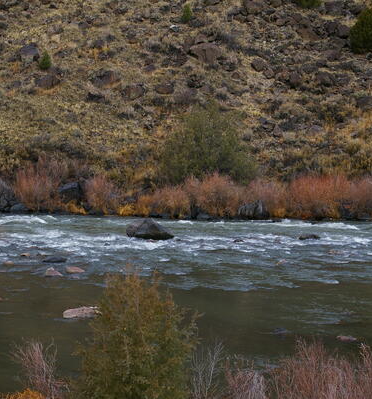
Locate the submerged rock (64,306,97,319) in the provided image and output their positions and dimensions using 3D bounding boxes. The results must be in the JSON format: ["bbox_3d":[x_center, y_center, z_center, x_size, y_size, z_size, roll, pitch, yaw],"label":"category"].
[{"bbox_3d":[-3.187,3.490,34.186,1.181,0.340,0.768,0,6,0],"label":"submerged rock"}]

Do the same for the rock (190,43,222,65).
[{"bbox_3d":[1.424,-10.664,81.500,2.484,1.595,1.863,0,5,0],"label":"rock"}]

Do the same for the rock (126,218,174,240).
[{"bbox_3d":[-1.633,1.380,51.315,2.173,0.817,1.629,0,6,0],"label":"rock"}]

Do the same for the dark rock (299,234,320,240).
[{"bbox_3d":[5.595,1.720,50.347,0.986,0.283,0.690,0,6,0],"label":"dark rock"}]

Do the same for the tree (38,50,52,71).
[{"bbox_3d":[-9.651,-9.565,76.778,0.926,1.303,0.926,0,6,0],"label":"tree"}]

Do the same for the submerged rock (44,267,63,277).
[{"bbox_3d":[-4.834,2.612,40.706,0.657,0.373,0.525,0,5,0],"label":"submerged rock"}]

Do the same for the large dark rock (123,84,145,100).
[{"bbox_3d":[-3.459,-7.083,73.856,1.482,0.994,1.186,0,6,0],"label":"large dark rock"}]

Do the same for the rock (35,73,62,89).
[{"bbox_3d":[-9.201,-7.884,74.388,1.724,0.976,1.293,0,6,0],"label":"rock"}]

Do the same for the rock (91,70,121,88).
[{"bbox_3d":[-5.354,-8.007,74.440,1.957,1.134,1.468,0,6,0],"label":"rock"}]

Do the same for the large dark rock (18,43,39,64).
[{"bbox_3d":[-11.505,-10.664,81.500,1.461,1.595,1.315,0,5,0],"label":"large dark rock"}]

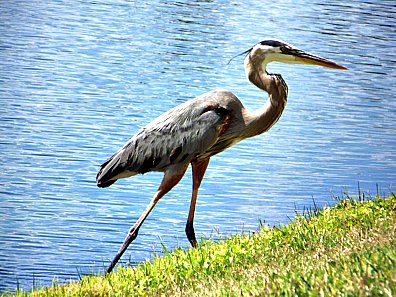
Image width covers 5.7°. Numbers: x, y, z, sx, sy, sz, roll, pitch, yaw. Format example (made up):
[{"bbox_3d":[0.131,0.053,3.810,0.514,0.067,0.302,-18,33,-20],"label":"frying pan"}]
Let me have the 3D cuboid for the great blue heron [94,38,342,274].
[{"bbox_3d":[0.067,0.034,11.100,0.700,0.670,0.200,1,8,6],"label":"great blue heron"}]

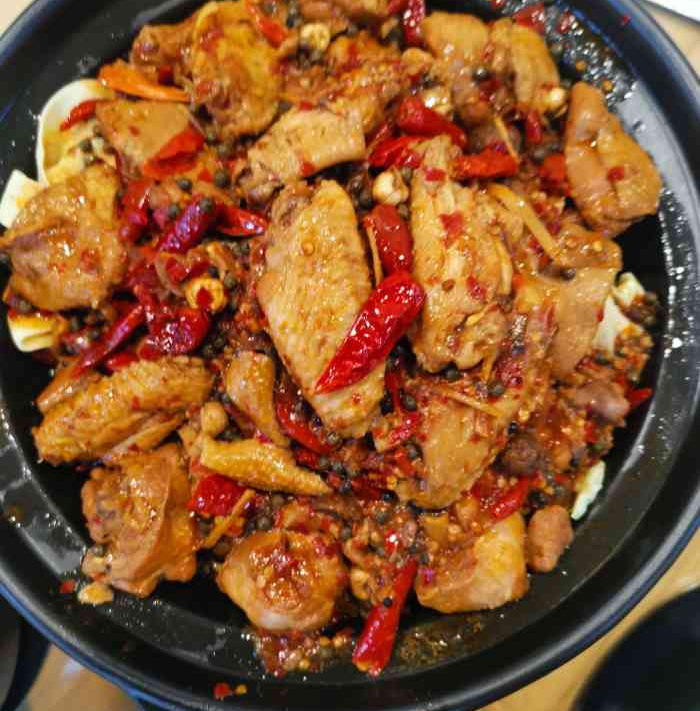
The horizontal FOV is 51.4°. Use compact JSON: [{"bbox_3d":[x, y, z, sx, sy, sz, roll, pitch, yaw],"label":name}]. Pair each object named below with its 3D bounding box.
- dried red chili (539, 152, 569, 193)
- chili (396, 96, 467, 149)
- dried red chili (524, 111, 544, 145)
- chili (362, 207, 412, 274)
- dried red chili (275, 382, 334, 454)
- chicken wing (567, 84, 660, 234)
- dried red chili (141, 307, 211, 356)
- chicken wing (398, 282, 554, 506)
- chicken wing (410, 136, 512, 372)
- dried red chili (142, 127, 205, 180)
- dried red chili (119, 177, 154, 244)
[{"bbox_3d":[0.081,-0.072,0.288,0.011,0.009,0.019,-7,80,2],"label":"dried red chili"},{"bbox_3d":[0.033,-0.094,0.292,0.032,0.014,0.014,31,84,9],"label":"chili"},{"bbox_3d":[0.069,-0.085,0.271,0.006,0.007,0.015,-6,81,3],"label":"dried red chili"},{"bbox_3d":[0.014,-0.043,0.277,0.015,0.012,0.030,-17,80,0],"label":"chili"},{"bbox_3d":[-0.017,0.025,0.271,0.030,0.008,0.007,44,85,9],"label":"dried red chili"},{"bbox_3d":[0.103,-0.078,0.288,0.030,0.023,0.058,-10,80,1],"label":"chicken wing"},{"bbox_3d":[-0.069,-0.009,0.288,0.028,0.013,0.017,-20,79,0],"label":"dried red chili"},{"bbox_3d":[0.049,0.014,0.279,0.037,0.024,0.094,29,83,8],"label":"chicken wing"},{"bbox_3d":[0.044,-0.040,0.284,0.035,0.024,0.090,-8,80,3],"label":"chicken wing"},{"bbox_3d":[-0.067,-0.076,0.276,0.025,0.009,0.011,-39,80,-2],"label":"dried red chili"},{"bbox_3d":[-0.081,-0.055,0.277,0.011,0.010,0.026,12,82,6],"label":"dried red chili"}]

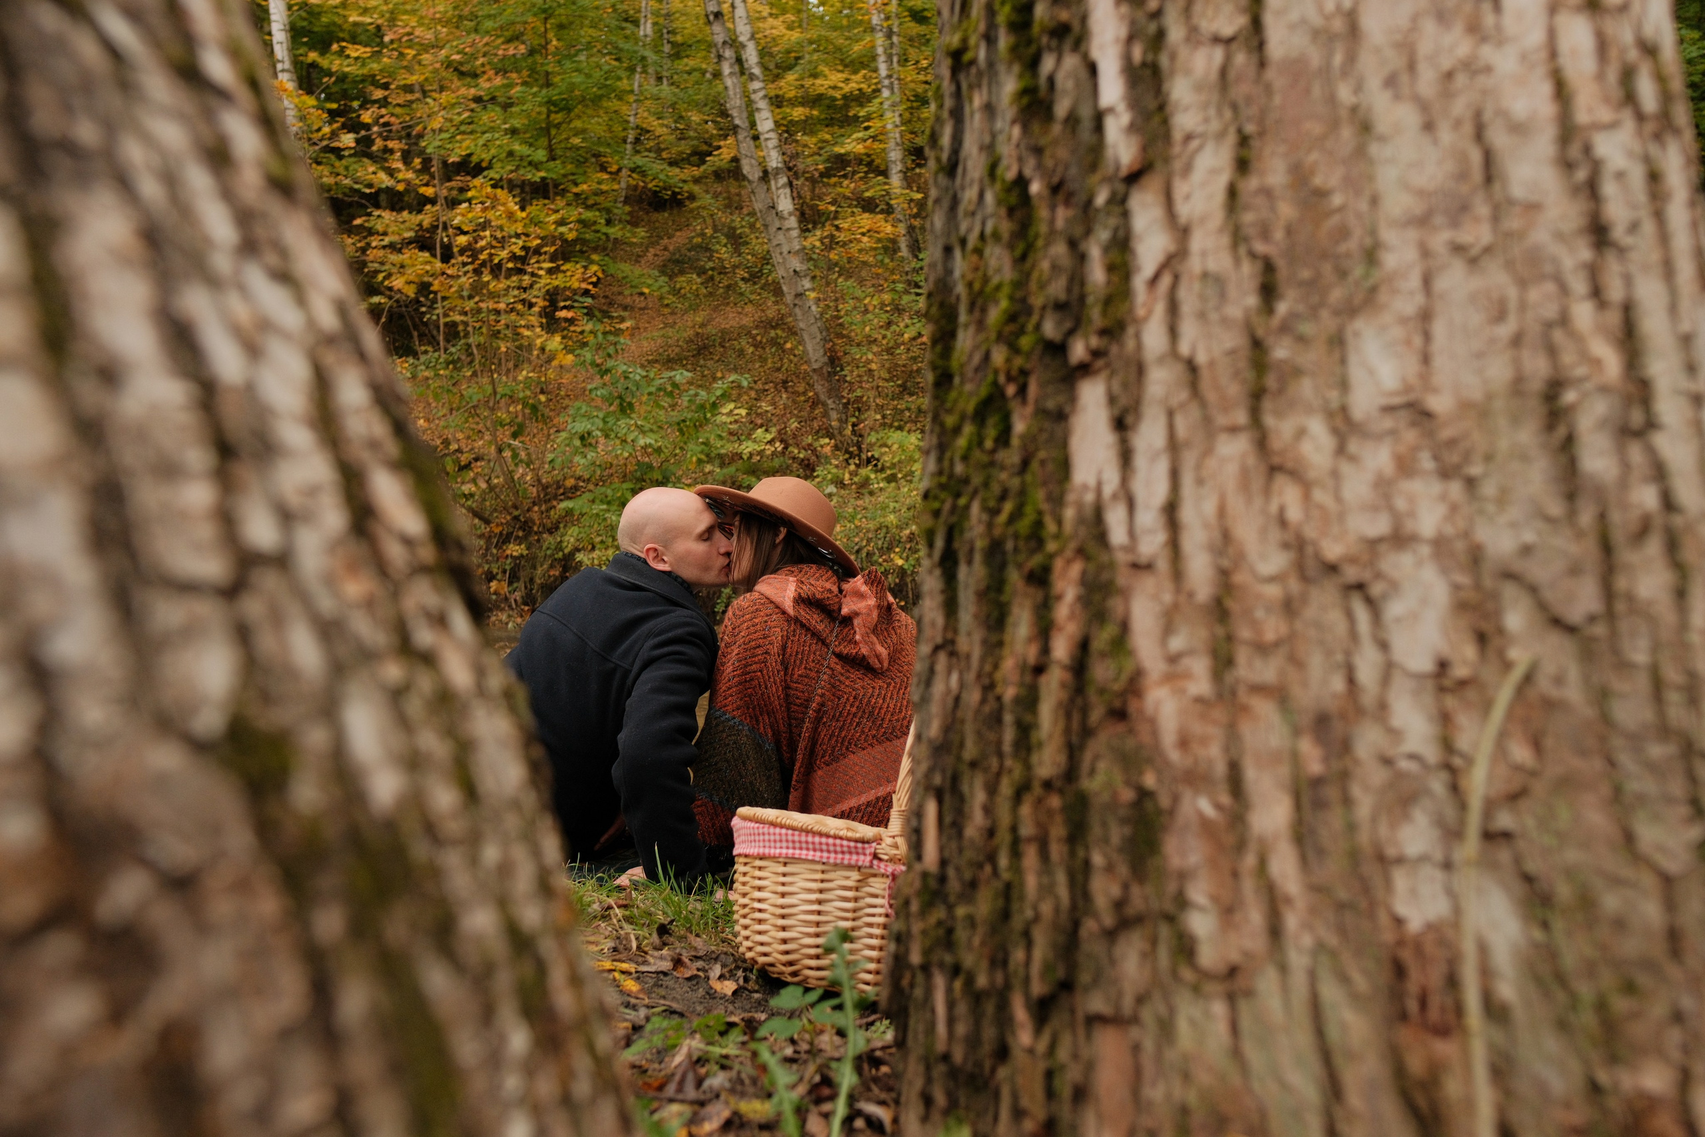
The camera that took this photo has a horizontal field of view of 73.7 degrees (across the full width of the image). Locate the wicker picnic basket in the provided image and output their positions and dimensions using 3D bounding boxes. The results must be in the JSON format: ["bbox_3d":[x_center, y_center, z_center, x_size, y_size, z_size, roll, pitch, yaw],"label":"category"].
[{"bbox_3d":[0.070,0.410,1.810,0.470,0.410,0.300,0,1,12],"label":"wicker picnic basket"}]

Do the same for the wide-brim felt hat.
[{"bbox_3d":[-0.136,-0.117,2.350,0.380,0.125,0.360,27,-4,2],"label":"wide-brim felt hat"}]

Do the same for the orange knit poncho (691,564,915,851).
[{"bbox_3d":[-0.060,0.300,2.360,0.520,0.610,0.400,0,1,-12],"label":"orange knit poncho"}]

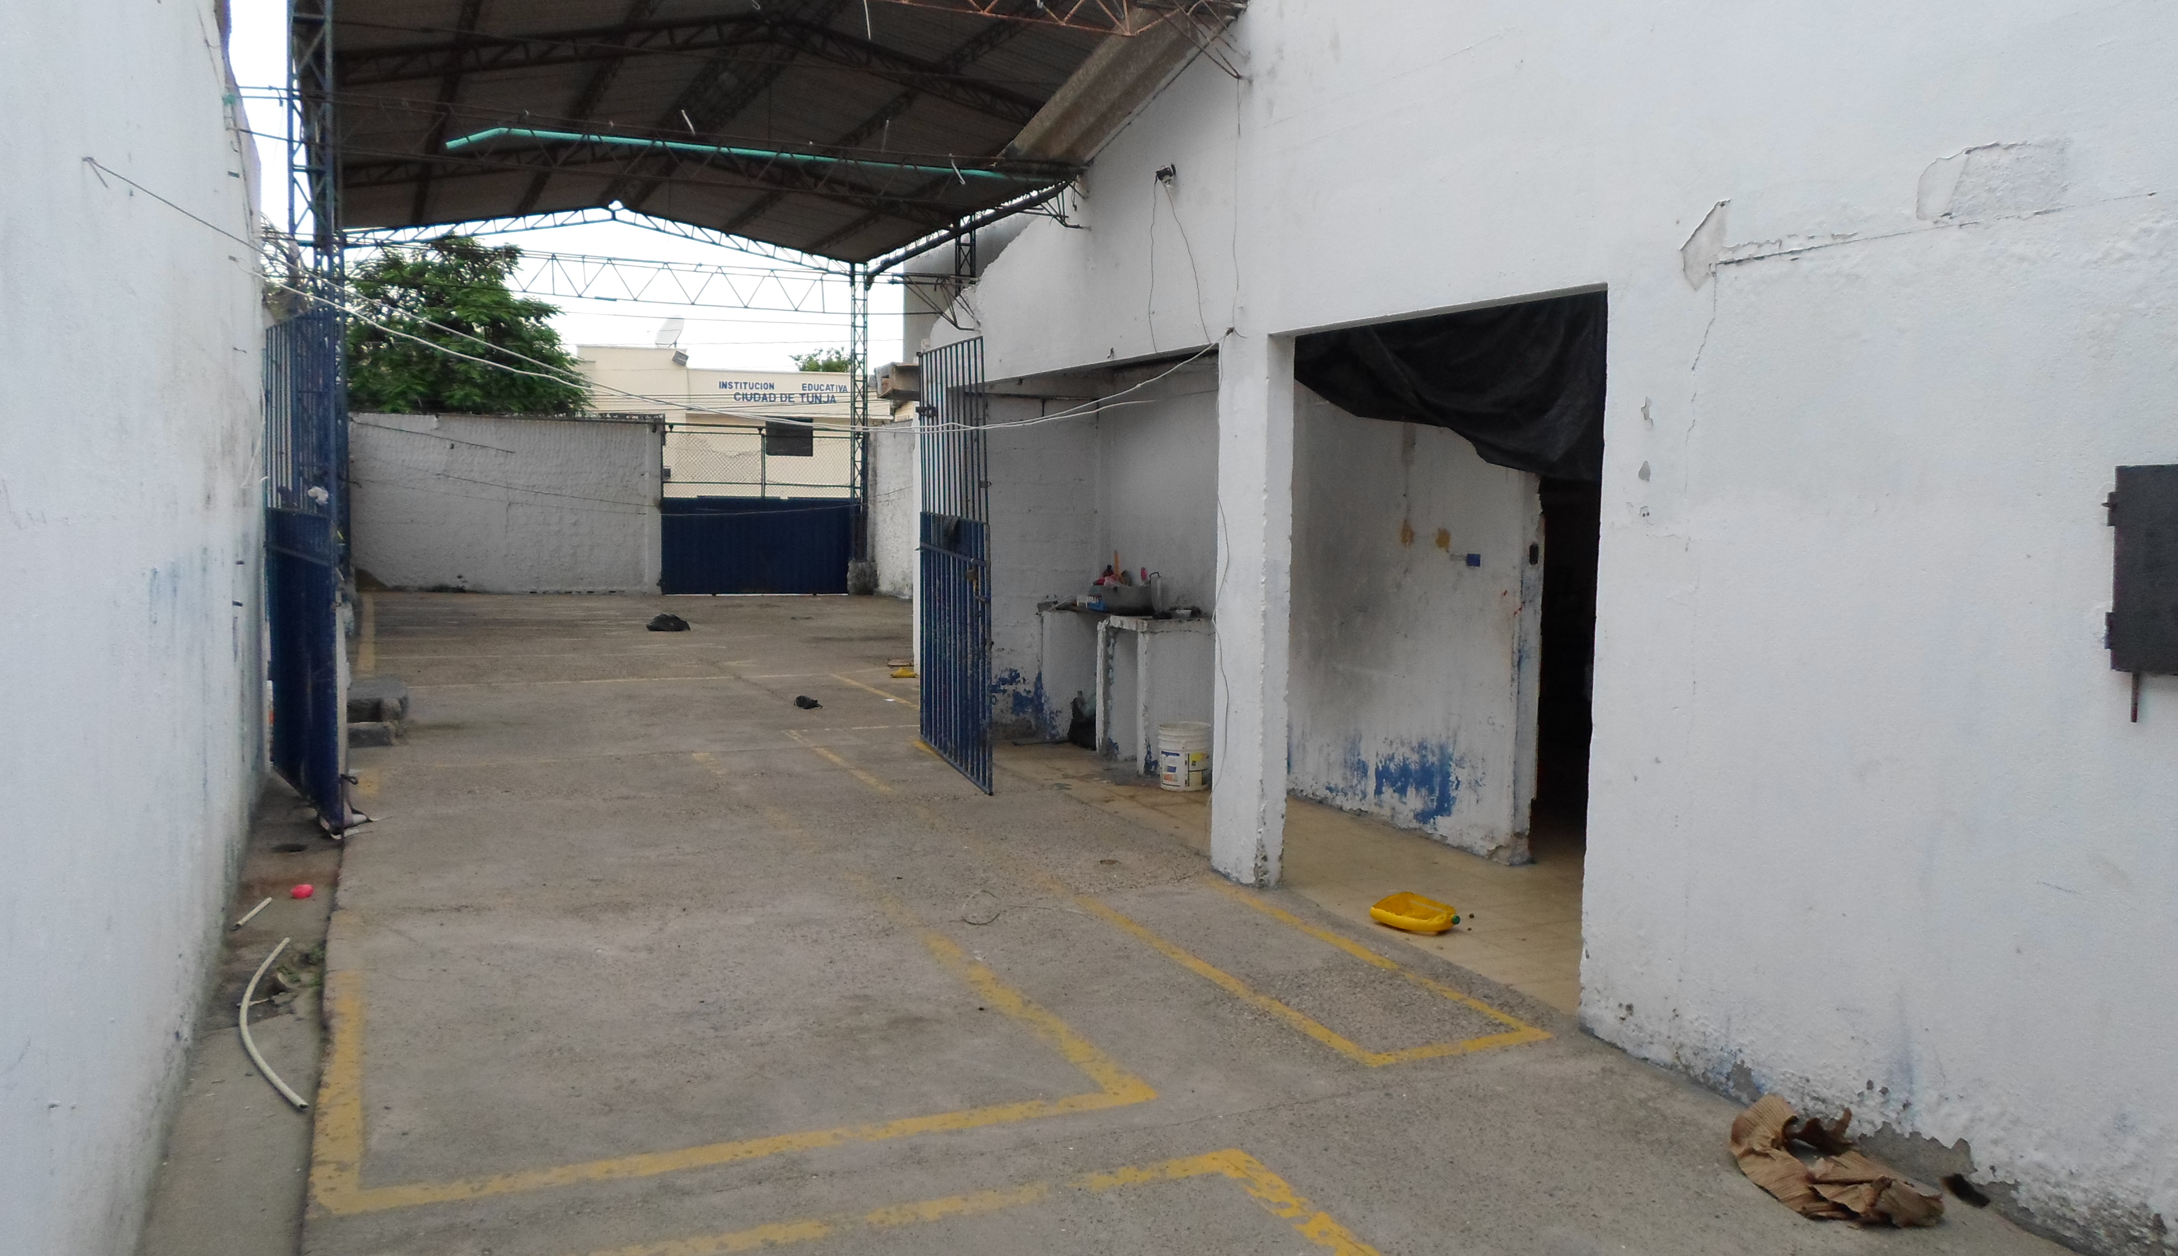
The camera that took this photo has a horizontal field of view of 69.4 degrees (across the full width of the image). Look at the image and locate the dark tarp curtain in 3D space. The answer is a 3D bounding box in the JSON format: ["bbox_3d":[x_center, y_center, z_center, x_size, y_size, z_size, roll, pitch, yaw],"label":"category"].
[{"bbox_3d":[1.309,-0.831,5.753,0.160,0.680,2.000,-1,5,-24],"label":"dark tarp curtain"}]

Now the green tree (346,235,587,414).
[{"bbox_3d":[-13.072,-4.575,31.350,6.500,7.000,6.200,-1,5,-23],"label":"green tree"}]

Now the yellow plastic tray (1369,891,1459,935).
[{"bbox_3d":[1.268,1.097,6.046,0.240,0.090,0.330,-2,5,-38],"label":"yellow plastic tray"}]

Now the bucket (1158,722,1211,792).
[{"bbox_3d":[0.548,0.731,8.947,0.305,0.370,0.305,1,4,0],"label":"bucket"}]

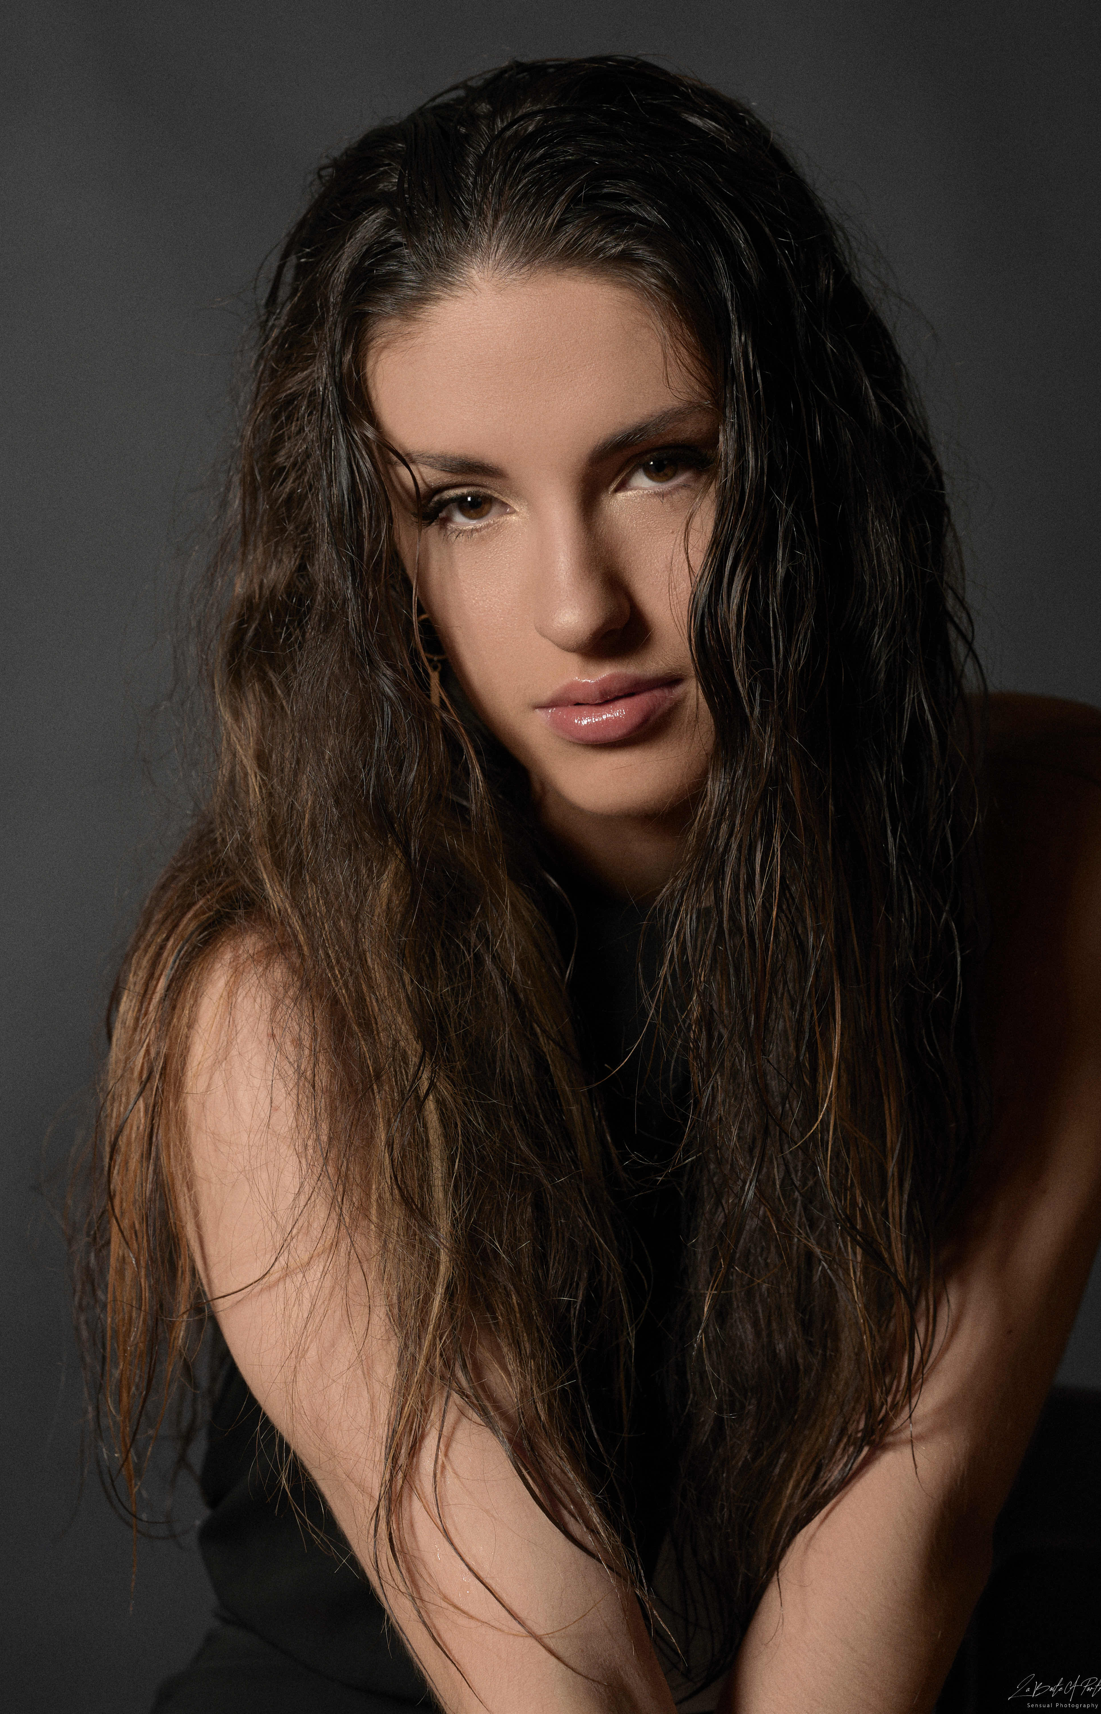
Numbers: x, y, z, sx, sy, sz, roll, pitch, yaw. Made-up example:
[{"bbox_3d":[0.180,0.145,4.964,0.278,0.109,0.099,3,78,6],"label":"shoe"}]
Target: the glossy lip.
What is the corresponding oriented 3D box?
[{"bbox_3d":[0.017,-0.048,1.305,0.051,0.021,0.019,-11,10,20],"label":"glossy lip"}]

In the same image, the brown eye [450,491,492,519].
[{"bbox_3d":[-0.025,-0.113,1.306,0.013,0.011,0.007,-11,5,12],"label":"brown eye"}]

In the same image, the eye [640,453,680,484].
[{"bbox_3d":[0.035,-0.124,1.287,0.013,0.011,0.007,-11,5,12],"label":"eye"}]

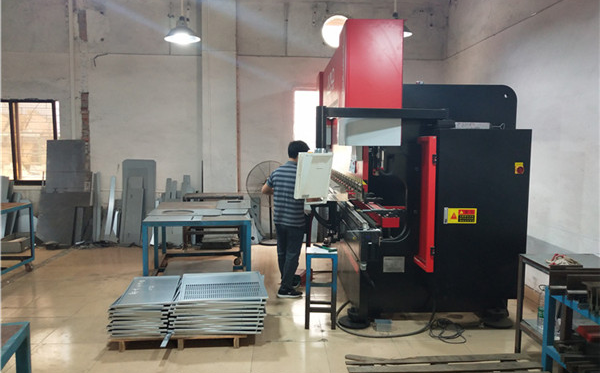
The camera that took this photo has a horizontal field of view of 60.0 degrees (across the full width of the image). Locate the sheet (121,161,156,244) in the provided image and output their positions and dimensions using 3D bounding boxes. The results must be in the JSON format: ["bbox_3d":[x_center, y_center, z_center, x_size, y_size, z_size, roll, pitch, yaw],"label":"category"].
[{"bbox_3d":[-2.617,0.252,8.436,0.560,1.385,0.030,0,-5,-2],"label":"sheet"}]

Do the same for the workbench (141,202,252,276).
[{"bbox_3d":[-1.312,0.698,6.890,1.220,0.780,1.850,-1,6,-9],"label":"workbench"}]

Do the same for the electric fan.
[{"bbox_3d":[-0.487,0.252,8.471,0.750,1.370,0.450,0,6,-5],"label":"electric fan"}]

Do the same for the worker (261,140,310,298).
[{"bbox_3d":[-0.117,0.344,5.809,0.540,1.700,0.400,4,7,36],"label":"worker"}]

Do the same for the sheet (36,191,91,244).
[{"bbox_3d":[-3.791,0.508,8.389,0.840,0.870,0.030,0,-10,-2],"label":"sheet"}]

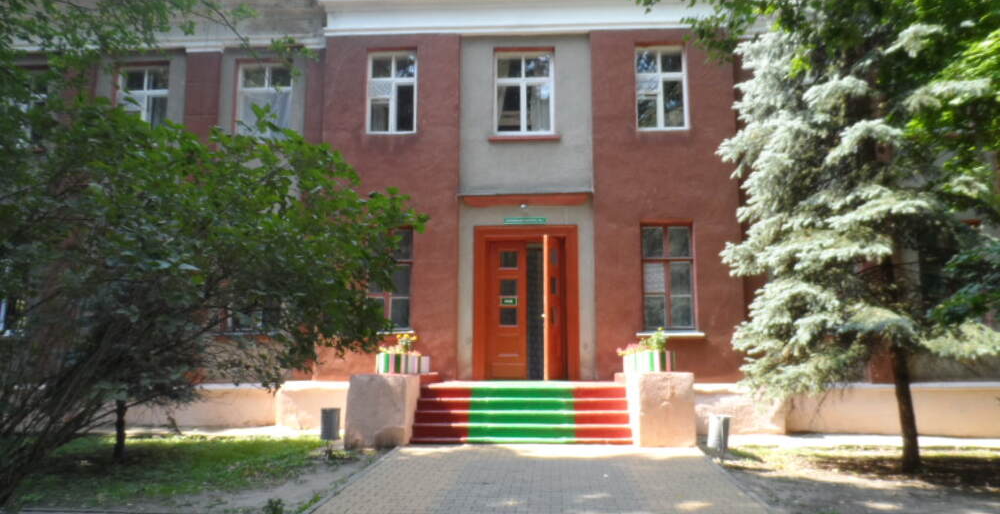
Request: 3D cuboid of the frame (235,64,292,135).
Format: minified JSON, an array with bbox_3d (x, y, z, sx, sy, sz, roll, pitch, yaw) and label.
[{"bbox_3d":[-4.721,-3.128,14.003,1.178,1.678,0.150,0,-8,3],"label":"frame"}]

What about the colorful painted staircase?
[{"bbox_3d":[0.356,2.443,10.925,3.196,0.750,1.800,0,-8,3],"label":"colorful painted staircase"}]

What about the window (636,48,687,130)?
[{"bbox_3d":[3.067,-3.174,13.154,0.981,1.676,0.150,0,-8,3],"label":"window"}]

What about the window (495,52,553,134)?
[{"bbox_3d":[0.473,-3.137,13.277,1.153,1.711,0.150,0,-8,3],"label":"window"}]

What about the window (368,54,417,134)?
[{"bbox_3d":[-2.078,-3.168,13.407,0.991,1.689,0.150,0,-8,3],"label":"window"}]

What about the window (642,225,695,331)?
[{"bbox_3d":[3.067,0.370,12.668,0.990,1.975,0.150,0,-8,3],"label":"window"}]

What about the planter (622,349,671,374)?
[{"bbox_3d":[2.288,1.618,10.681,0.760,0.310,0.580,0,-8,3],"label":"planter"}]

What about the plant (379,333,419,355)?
[{"bbox_3d":[-1.597,1.361,10.907,0.600,0.340,0.450,0,-8,3],"label":"plant"}]

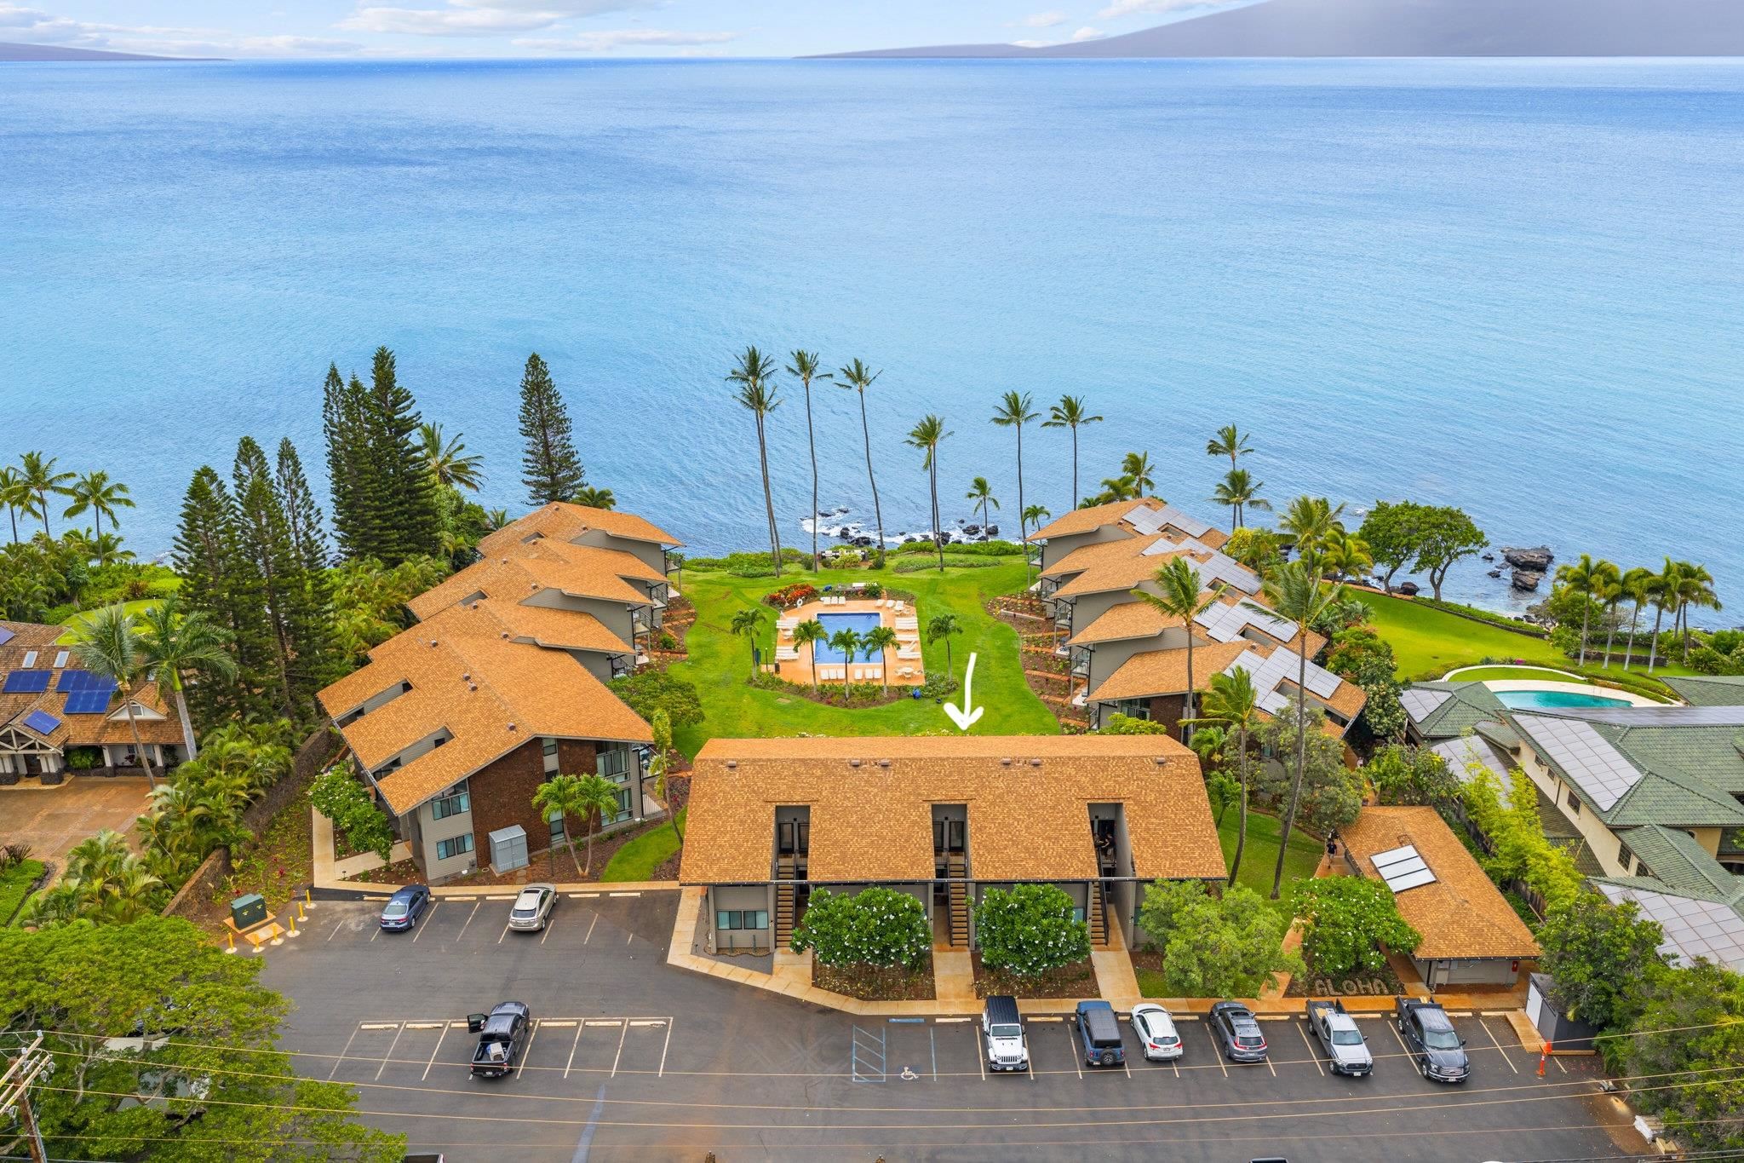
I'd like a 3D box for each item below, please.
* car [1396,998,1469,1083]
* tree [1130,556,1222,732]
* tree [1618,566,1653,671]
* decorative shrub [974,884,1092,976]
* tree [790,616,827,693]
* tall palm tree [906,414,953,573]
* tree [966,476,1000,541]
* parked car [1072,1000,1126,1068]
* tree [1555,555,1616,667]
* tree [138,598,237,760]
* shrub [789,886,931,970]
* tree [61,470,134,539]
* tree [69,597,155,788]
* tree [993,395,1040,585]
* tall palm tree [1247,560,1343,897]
[{"bbox_3d":[29.905,24.358,72.529,2.080,1.900,5.750,0,21,-1],"label":"car"},{"bbox_3d":[21.535,6.696,98.208,6.700,18.257,6.700,0,21,0],"label":"tree"},{"bbox_3d":[66.064,3.335,118.215,3.061,9.665,3.600,0,21,0],"label":"tree"},{"bbox_3d":[9.102,19.537,75.710,6.464,5.000,5.000,0,21,0],"label":"decorative shrub"},{"bbox_3d":[-5.336,6.392,116.075,3.132,7.032,3.038,0,21,0],"label":"tree"},{"bbox_3d":[6.038,-9.339,145.247,5.032,17.636,4.881,0,21,0],"label":"tall palm tree"},{"bbox_3d":[12.864,-8.027,159.039,3.970,8.920,3.970,0,21,0],"label":"tree"},{"bbox_3d":[11.681,22.980,69.348,1.930,1.850,4.750,0,18,-1],"label":"parked car"},{"bbox_3d":[61.674,2.678,118.746,4.723,10.527,4.723,0,21,0],"label":"tree"},{"bbox_3d":[-49.018,8.041,98.375,7.023,14.776,6.813,0,21,0],"label":"tree"},{"bbox_3d":[-0.521,19.505,75.995,7.787,4.900,5.000,0,21,0],"label":"shrub"},{"bbox_3d":[-84.908,-6.474,150.049,7.340,12.250,7.340,0,21,0],"label":"tree"},{"bbox_3d":[-54.051,8.429,97.019,5.088,15.034,4.936,0,21,0],"label":"tree"},{"bbox_3d":[15.248,-11.082,147.085,5.083,19.554,4.930,0,21,0],"label":"tree"},{"bbox_3d":[23.951,9.292,80.317,5.723,22.076,5.723,0,21,0],"label":"tall palm tree"}]

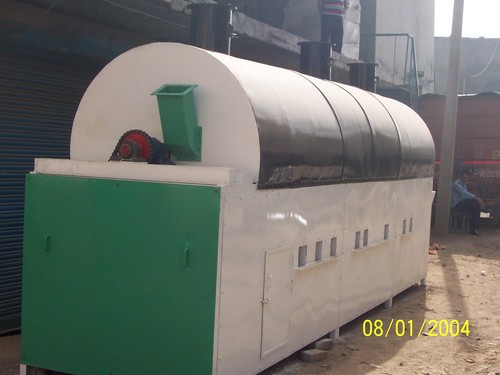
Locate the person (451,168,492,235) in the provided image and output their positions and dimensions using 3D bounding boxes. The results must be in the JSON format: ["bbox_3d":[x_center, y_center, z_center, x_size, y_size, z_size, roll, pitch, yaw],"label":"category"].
[{"bbox_3d":[4.379,0.303,16.300,0.850,1.280,0.500,3,3,15],"label":"person"}]

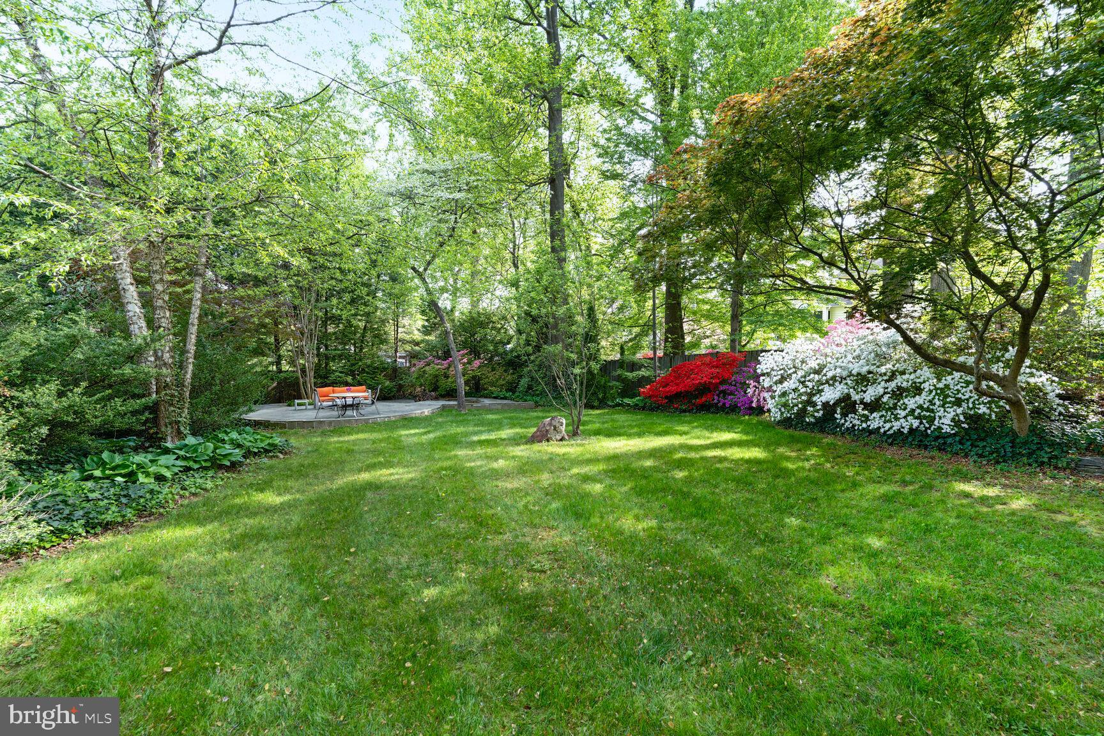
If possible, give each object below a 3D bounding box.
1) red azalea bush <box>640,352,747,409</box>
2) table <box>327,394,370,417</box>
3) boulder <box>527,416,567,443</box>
[{"bbox_3d":[4.685,0.416,16.300,3.200,1.850,2.200,0,0,23],"label":"red azalea bush"},{"bbox_3d":[-6.500,1.215,15.700,1.250,0.730,1.250,0,0,0],"label":"table"},{"bbox_3d":[-0.099,1.421,11.300,0.900,0.600,0.650,0,0,0],"label":"boulder"}]

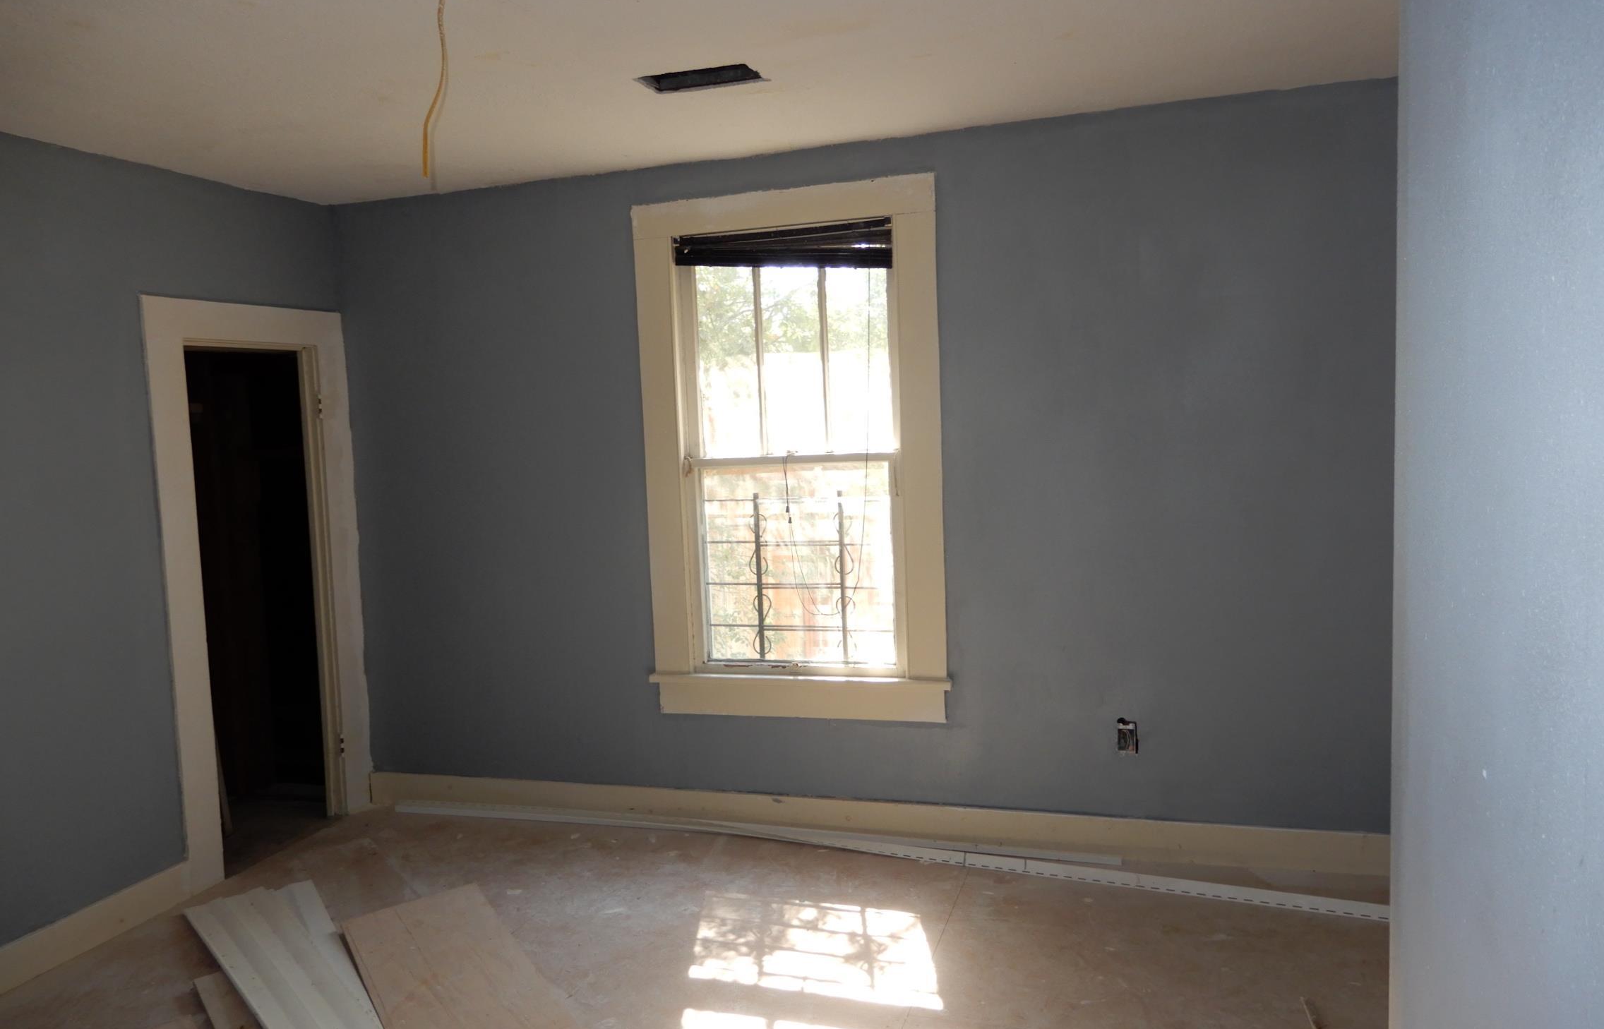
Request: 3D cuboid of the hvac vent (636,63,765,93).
[{"bbox_3d":[-0.306,-1.338,3.377,0.360,0.045,0.155,-1,4,17],"label":"hvac vent"}]

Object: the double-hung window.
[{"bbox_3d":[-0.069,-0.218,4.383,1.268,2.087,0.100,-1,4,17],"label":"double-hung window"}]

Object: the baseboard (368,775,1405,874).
[{"bbox_3d":[0.078,1.226,4.469,4.272,0.150,0.025,-1,4,17],"label":"baseboard"}]

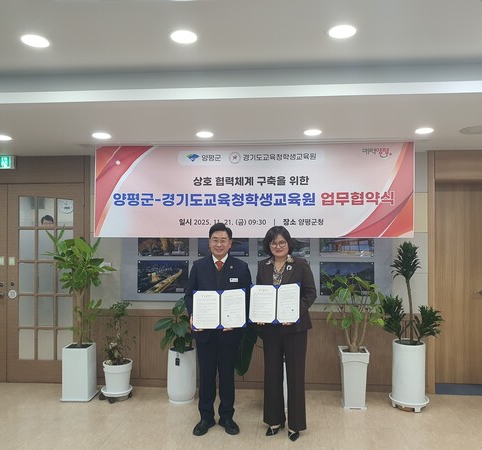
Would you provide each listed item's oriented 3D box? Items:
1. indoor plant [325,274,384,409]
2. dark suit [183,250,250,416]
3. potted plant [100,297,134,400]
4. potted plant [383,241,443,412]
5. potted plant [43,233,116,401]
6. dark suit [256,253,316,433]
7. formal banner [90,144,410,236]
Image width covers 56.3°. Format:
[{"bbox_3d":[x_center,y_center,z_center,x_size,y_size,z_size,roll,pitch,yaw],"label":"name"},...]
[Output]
[{"bbox_3d":[1.069,1.072,4.255,0.573,1.248,0.503,0,0,4],"label":"indoor plant"},{"bbox_3d":[-0.188,0.947,3.772,0.563,1.405,0.352,0,0,-1],"label":"dark suit"},{"bbox_3d":[-1.214,1.219,4.426,0.342,0.955,0.332,0,0,4],"label":"potted plant"},{"bbox_3d":[1.610,0.923,4.225,0.573,1.546,0.503,0,0,4],"label":"potted plant"},{"bbox_3d":[-1.584,0.861,4.446,0.694,1.672,0.604,0,0,4],"label":"potted plant"},{"bbox_3d":[0.377,0.973,3.732,0.503,1.422,0.352,0,0,12],"label":"dark suit"},{"bbox_3d":[0.088,-0.300,4.014,2.837,0.831,0.020,0,0,4],"label":"formal banner"}]

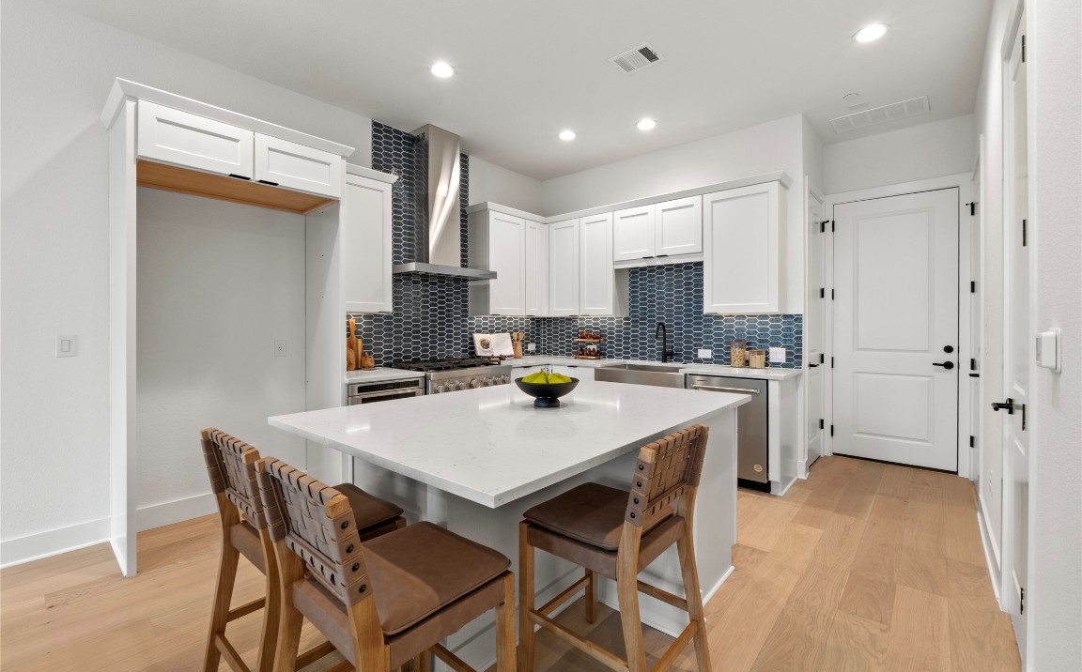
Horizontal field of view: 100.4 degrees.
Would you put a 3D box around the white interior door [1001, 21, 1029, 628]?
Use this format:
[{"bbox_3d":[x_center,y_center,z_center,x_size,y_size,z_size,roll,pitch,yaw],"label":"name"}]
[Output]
[{"bbox_3d":[1.904,0.008,1.780,0.045,2.430,0.450,1,2,41],"label":"white interior door"}]

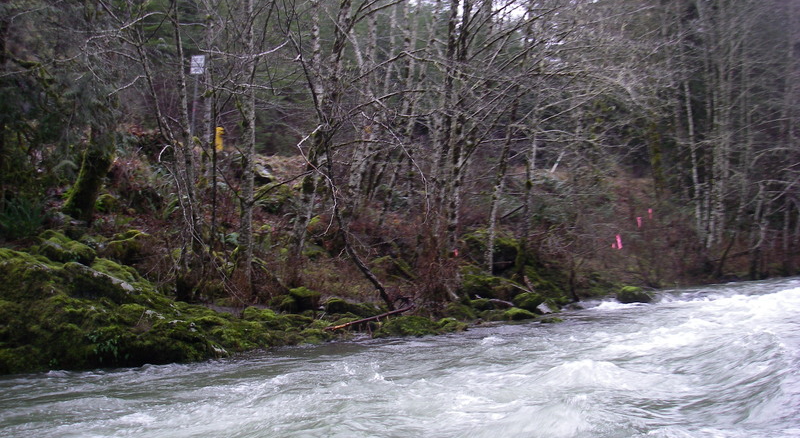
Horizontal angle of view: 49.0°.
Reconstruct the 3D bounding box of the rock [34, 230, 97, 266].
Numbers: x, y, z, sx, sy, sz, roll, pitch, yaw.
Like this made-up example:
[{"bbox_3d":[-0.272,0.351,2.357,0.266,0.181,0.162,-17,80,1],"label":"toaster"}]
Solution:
[{"bbox_3d":[-6.196,0.524,16.300,0.879,0.654,0.703,0,-1,0],"label":"rock"}]

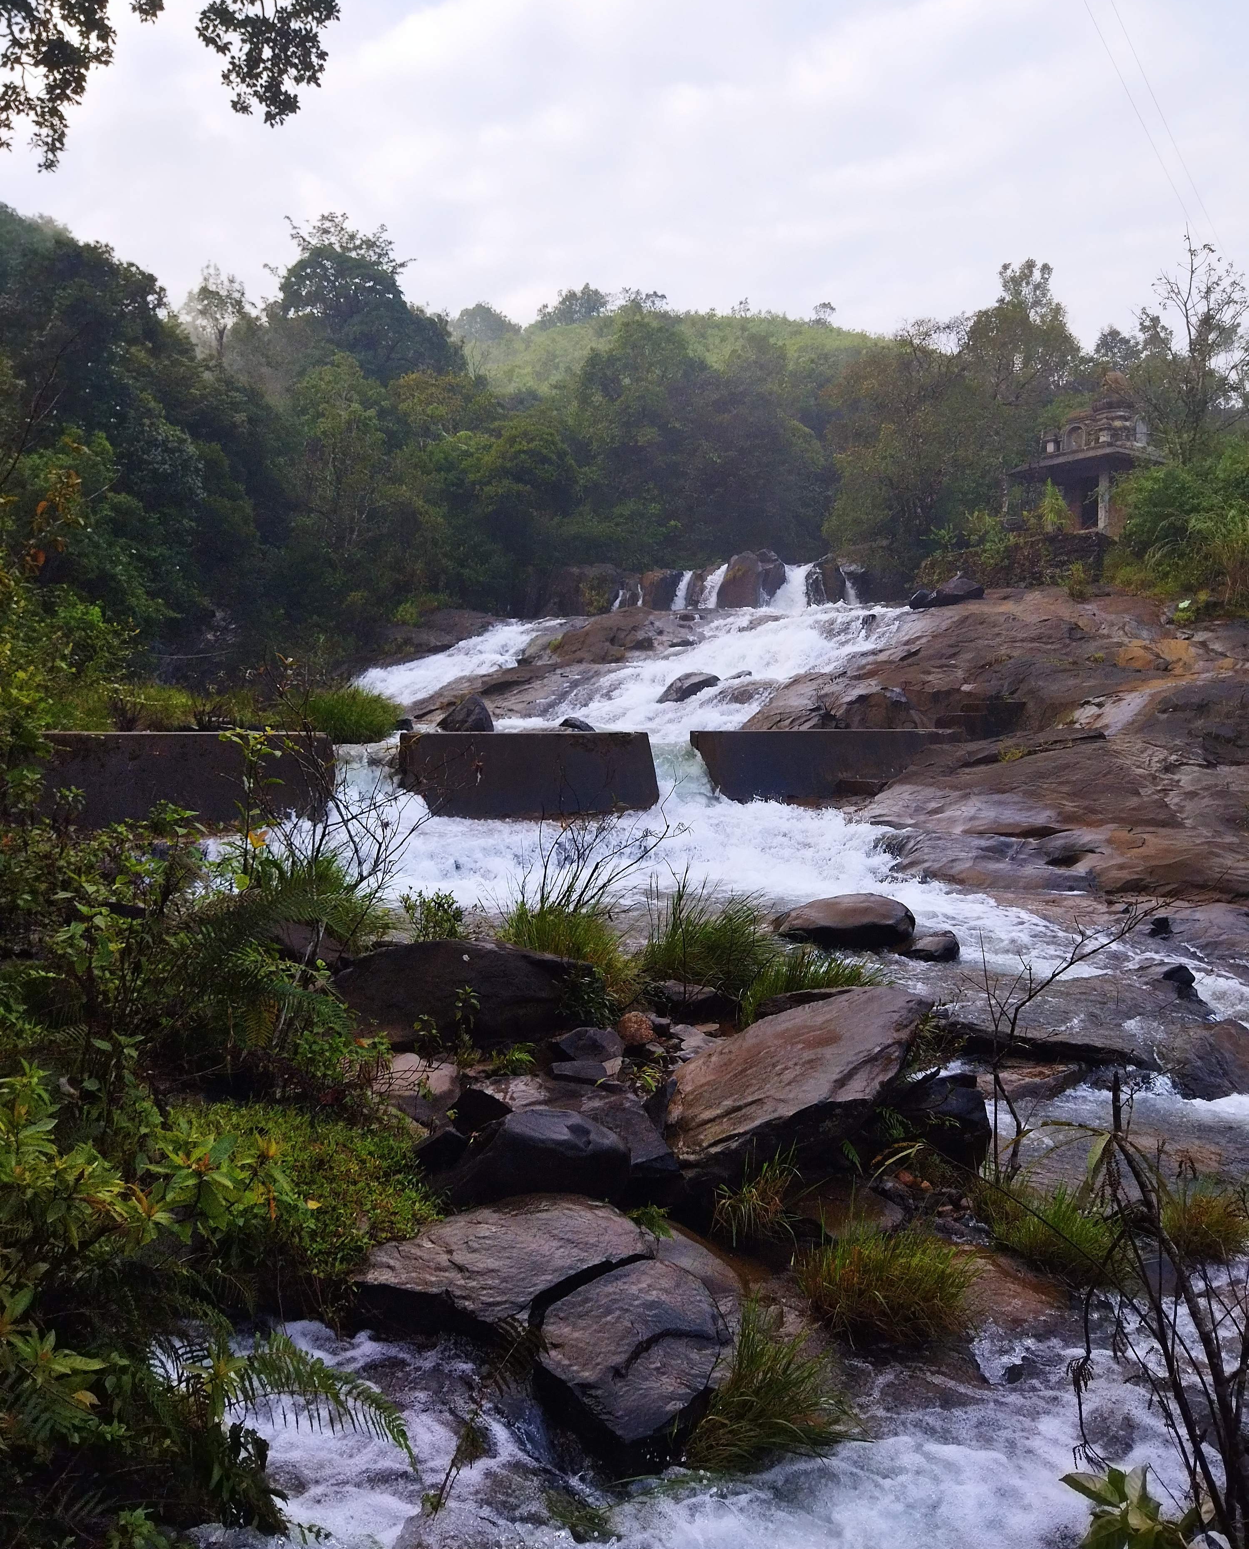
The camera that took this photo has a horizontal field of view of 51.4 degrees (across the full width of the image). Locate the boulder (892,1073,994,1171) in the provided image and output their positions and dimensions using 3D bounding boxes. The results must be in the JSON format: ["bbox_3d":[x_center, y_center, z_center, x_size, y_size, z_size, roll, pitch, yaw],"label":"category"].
[{"bbox_3d":[1.567,1.708,6.400,0.460,0.420,0.420,0,2,-11],"label":"boulder"}]

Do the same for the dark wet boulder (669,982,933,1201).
[{"bbox_3d":[0.876,1.578,6.550,1.450,0.680,0.880,-2,3,-38],"label":"dark wet boulder"}]

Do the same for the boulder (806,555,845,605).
[{"bbox_3d":[6.964,-6.738,45.000,1.350,1.700,1.300,0,2,0],"label":"boulder"}]

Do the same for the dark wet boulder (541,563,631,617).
[{"bbox_3d":[-1.330,-6.378,45.000,3.100,1.900,2.000,0,2,0],"label":"dark wet boulder"}]

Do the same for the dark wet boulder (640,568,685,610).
[{"bbox_3d":[1.307,-6.423,45.000,1.600,1.450,1.300,0,2,0],"label":"dark wet boulder"}]

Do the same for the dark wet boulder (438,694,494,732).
[{"bbox_3d":[-2.552,-0.948,20.800,0.900,0.720,0.750,0,2,0],"label":"dark wet boulder"}]

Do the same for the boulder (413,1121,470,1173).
[{"bbox_3d":[-0.837,1.713,5.950,0.260,0.200,0.250,-1,2,-15],"label":"boulder"}]

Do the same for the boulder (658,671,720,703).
[{"bbox_3d":[1.363,-1.845,27.500,1.300,0.650,1.000,0,2,0],"label":"boulder"}]

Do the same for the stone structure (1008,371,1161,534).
[{"bbox_3d":[16.744,-11.341,46.500,4.300,6.000,4.300,-2,3,-37],"label":"stone structure"}]

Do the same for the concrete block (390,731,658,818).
[{"bbox_3d":[-1.694,-0.011,22.700,4.700,1.500,0.650,-1,2,-27],"label":"concrete block"}]

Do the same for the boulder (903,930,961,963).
[{"bbox_3d":[2.582,1.447,10.900,0.460,0.250,0.380,0,2,0],"label":"boulder"}]

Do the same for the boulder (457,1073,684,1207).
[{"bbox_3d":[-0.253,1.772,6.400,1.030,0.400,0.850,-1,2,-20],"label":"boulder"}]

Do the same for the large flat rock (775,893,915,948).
[{"bbox_3d":[1.674,1.114,9.800,1.050,0.380,0.700,0,2,-6],"label":"large flat rock"}]

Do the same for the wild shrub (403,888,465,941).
[{"bbox_3d":[-1.321,0.978,9.000,0.440,0.420,0.420,0,2,0],"label":"wild shrub"}]

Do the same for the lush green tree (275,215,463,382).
[{"bbox_3d":[-14.836,-26.330,75.000,11.000,13.000,11.000,0,2,0],"label":"lush green tree"}]

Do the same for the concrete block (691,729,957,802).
[{"bbox_3d":[3.576,-0.200,22.341,5.700,1.120,0.500,-1,3,-32],"label":"concrete block"}]

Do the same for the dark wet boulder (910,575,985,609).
[{"bbox_3d":[10.205,-5.749,41.000,2.250,1.150,1.500,0,2,0],"label":"dark wet boulder"}]

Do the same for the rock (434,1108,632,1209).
[{"bbox_3d":[-0.413,1.737,5.850,0.870,0.400,0.600,0,2,-10],"label":"rock"}]

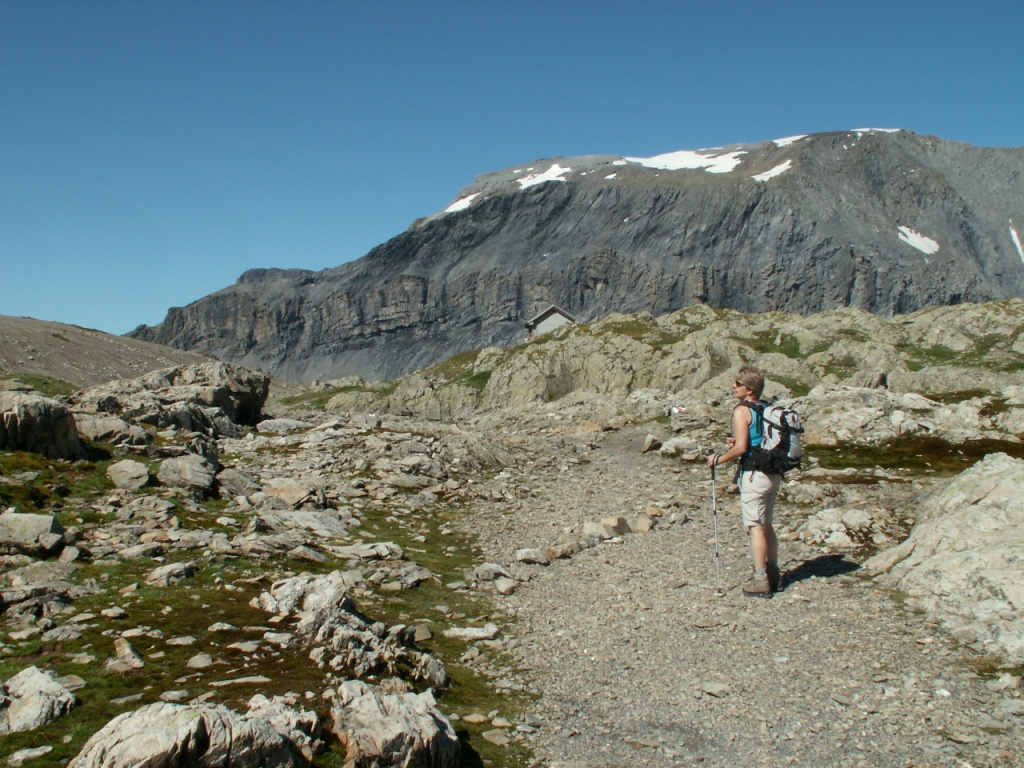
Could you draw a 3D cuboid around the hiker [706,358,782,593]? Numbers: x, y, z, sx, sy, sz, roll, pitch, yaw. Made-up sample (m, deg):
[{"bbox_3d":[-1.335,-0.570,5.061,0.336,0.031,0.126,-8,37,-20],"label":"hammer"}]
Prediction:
[{"bbox_3d":[1.707,0.701,7.600,0.480,1.690,0.520,0,0,-45],"label":"hiker"}]

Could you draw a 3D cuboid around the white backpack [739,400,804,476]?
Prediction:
[{"bbox_3d":[1.874,0.385,7.450,0.360,0.540,0.330,0,0,-45],"label":"white backpack"}]

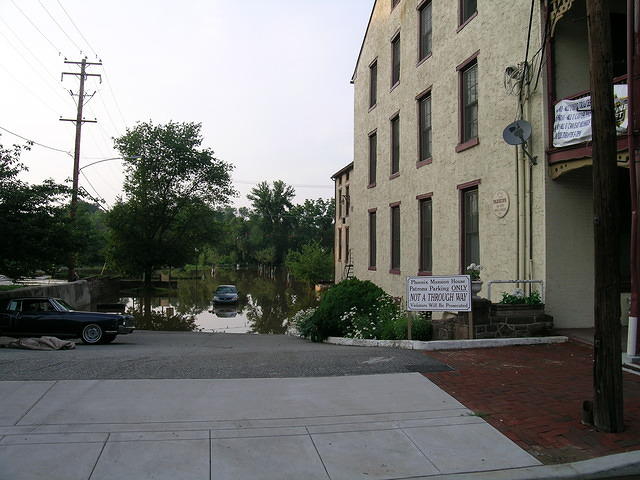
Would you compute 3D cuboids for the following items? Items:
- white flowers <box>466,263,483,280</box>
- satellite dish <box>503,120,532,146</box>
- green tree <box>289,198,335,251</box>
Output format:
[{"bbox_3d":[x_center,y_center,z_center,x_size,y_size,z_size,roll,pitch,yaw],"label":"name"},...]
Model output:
[{"bbox_3d":[2.984,0.608,10.000,0.330,0.350,0.330,0,-1,0],"label":"white flowers"},{"bbox_3d":[3.929,-2.119,10.300,0.590,0.530,0.360,0,-1,21],"label":"satellite dish"},{"bbox_3d":[-1.536,-2.150,106.000,10.000,13.200,9.500,0,-1,0],"label":"green tree"}]

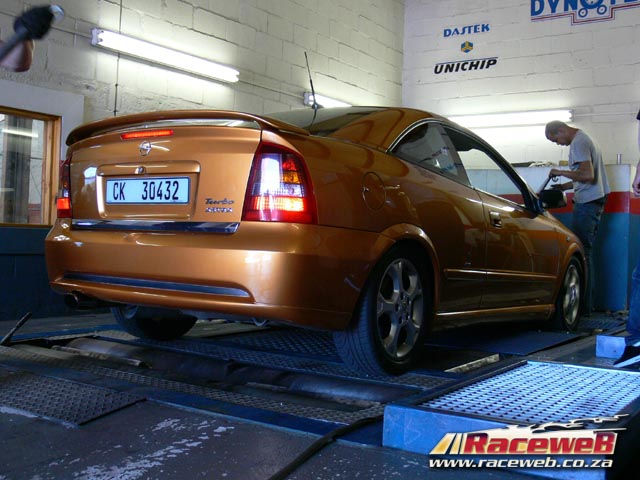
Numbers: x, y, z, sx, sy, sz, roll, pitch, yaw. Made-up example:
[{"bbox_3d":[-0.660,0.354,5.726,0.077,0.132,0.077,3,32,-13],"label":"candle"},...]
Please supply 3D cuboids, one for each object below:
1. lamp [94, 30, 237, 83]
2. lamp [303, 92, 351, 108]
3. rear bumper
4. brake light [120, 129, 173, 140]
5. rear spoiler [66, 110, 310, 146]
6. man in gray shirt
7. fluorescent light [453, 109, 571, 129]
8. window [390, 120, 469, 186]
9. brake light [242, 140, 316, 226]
[{"bbox_3d":[-1.166,-1.447,5.878,0.090,0.130,1.550,3,1,35],"label":"lamp"},{"bbox_3d":[0.277,-1.395,7.919,0.090,0.125,1.550,3,1,35],"label":"lamp"},{"bbox_3d":[-0.581,0.125,3.422,1.690,0.420,0.730,2,-1,35],"label":"rear bumper"},{"bbox_3d":[-0.743,-0.450,3.162,0.325,0.028,0.040,2,-1,35],"label":"brake light"},{"bbox_3d":[-0.678,-0.489,3.252,1.380,0.125,0.310,2,-1,35],"label":"rear spoiler"},{"bbox_3d":[2.329,-0.199,6.662,0.540,1.761,0.490,2,0,20],"label":"man in gray shirt"},{"bbox_3d":[2.003,-1.339,8.203,1.550,0.135,0.090,3,1,35],"label":"fluorescent light"},{"bbox_3d":[0.565,-0.502,3.924,0.080,0.360,0.860,-20,-13,36],"label":"window"},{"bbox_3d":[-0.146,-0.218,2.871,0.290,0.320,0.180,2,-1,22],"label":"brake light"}]

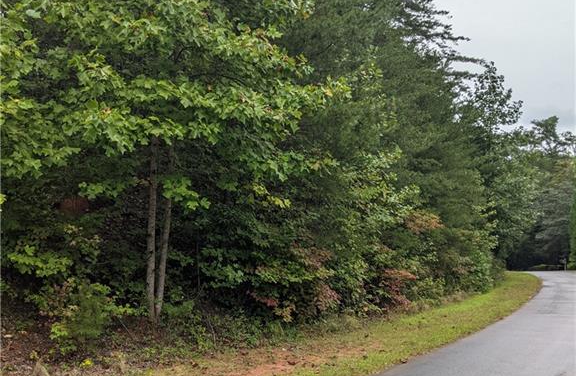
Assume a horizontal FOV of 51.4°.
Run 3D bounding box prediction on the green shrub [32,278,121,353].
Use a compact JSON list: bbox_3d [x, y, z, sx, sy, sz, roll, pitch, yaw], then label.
[{"bbox_3d":[-3.672,2.231,10.400,1.400,1.280,1.200,3,-8,-19],"label":"green shrub"}]

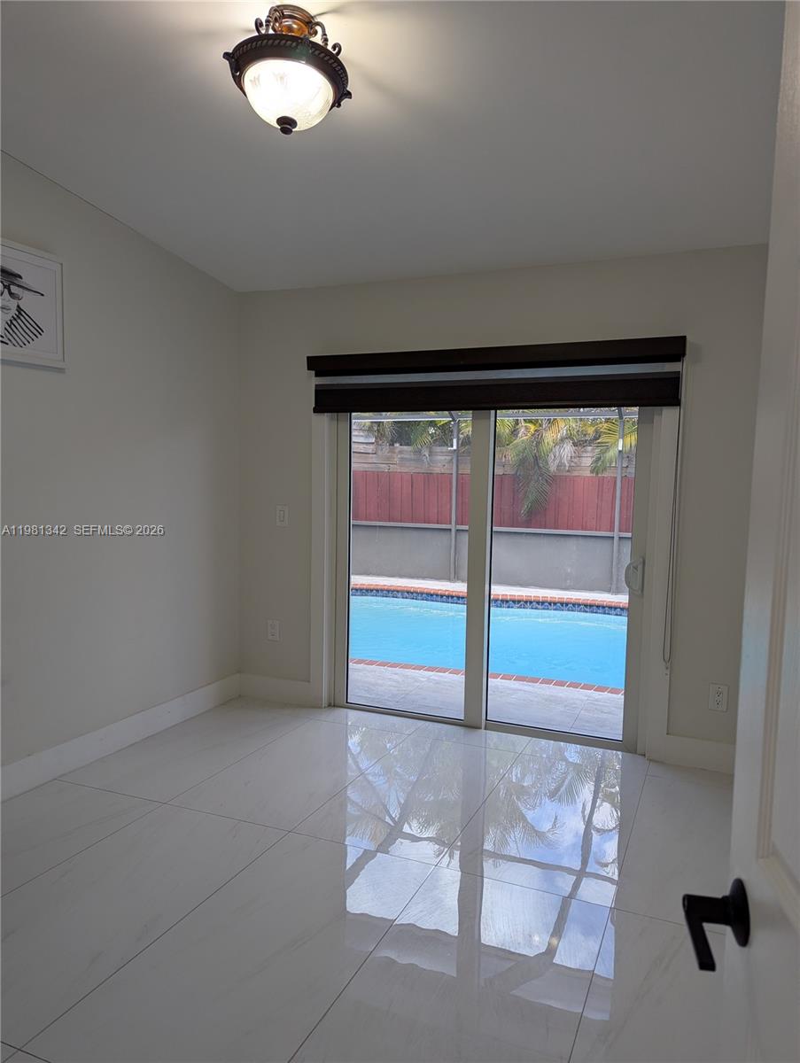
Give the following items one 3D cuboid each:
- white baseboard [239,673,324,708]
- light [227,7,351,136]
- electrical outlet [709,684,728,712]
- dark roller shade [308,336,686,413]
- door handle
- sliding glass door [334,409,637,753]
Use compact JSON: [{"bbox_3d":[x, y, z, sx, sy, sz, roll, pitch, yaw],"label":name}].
[{"bbox_3d":[-0.740,0.970,4.509,0.560,0.140,0.016,3,4,23],"label":"white baseboard"},{"bbox_3d":[-0.312,-1.302,2.103,0.355,0.325,0.355,3,-2,0],"label":"light"},{"bbox_3d":[1.526,0.794,3.524,0.077,0.124,0.008,3,4,23],"label":"electrical outlet"},{"bbox_3d":[0.415,-0.792,3.847,2.000,0.320,0.090,3,4,23],"label":"dark roller shade"},{"bbox_3d":[0.324,0.399,0.747,0.063,0.066,0.127,2,4,11],"label":"door handle"},{"bbox_3d":[0.461,0.129,4.067,1.789,1.930,0.100,3,4,23],"label":"sliding glass door"}]

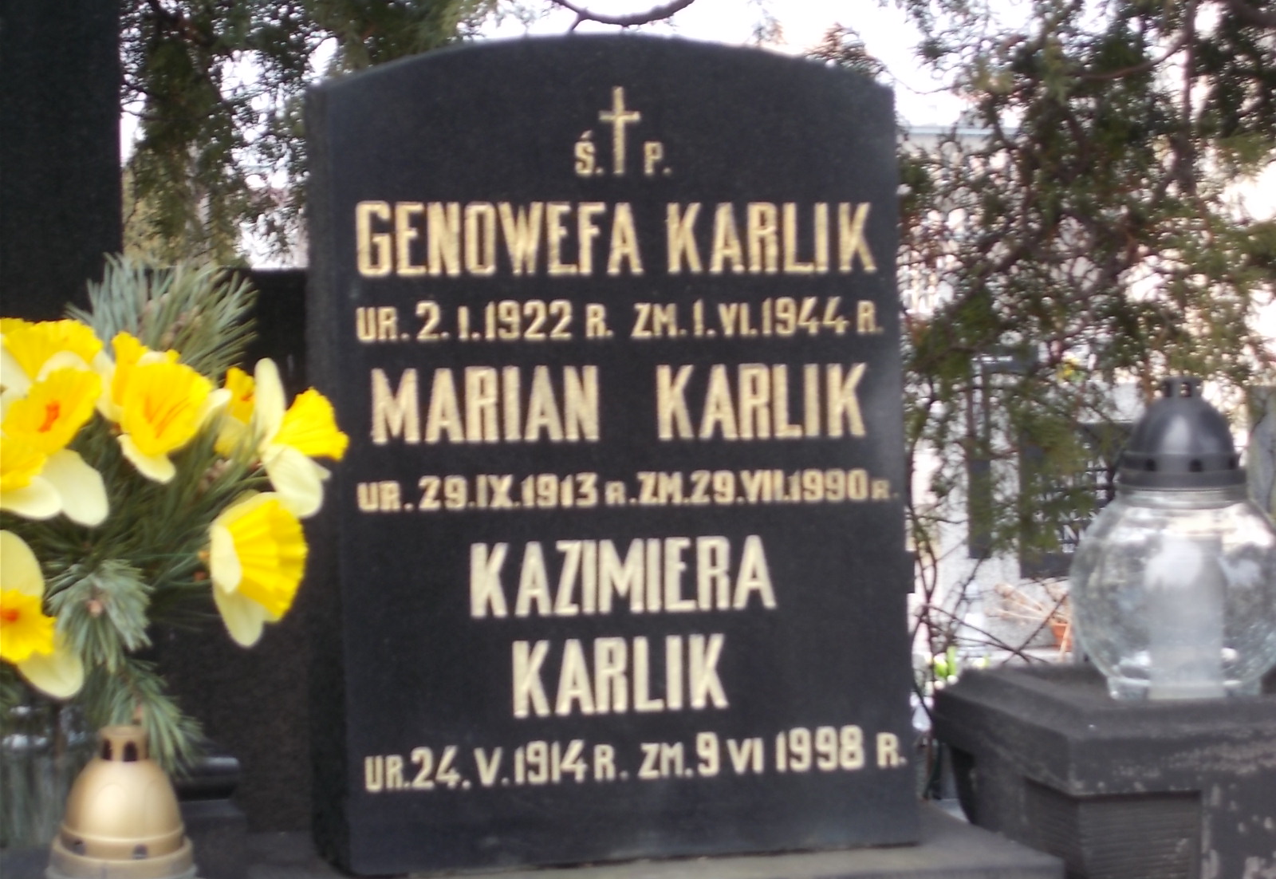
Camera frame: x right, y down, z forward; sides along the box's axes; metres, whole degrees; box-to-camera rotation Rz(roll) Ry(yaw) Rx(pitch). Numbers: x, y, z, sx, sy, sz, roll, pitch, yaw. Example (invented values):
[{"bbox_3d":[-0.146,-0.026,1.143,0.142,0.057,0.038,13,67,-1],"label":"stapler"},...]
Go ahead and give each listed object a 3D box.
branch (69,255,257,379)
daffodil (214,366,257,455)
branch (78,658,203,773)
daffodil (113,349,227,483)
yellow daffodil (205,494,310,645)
[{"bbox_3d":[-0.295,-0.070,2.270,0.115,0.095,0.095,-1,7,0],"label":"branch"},{"bbox_3d":[-0.243,-0.017,2.250,0.075,0.078,0.052,0,-21,6],"label":"daffodil"},{"bbox_3d":[-0.303,0.168,2.220,0.078,0.074,0.075,-1,7,0],"label":"branch"},{"bbox_3d":[-0.282,-0.015,2.190,0.085,0.088,0.055,1,-8,15],"label":"daffodil"},{"bbox_3d":[-0.229,0.079,2.200,0.058,0.093,0.092,4,5,-20],"label":"yellow daffodil"}]

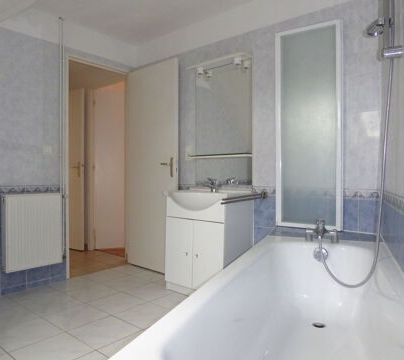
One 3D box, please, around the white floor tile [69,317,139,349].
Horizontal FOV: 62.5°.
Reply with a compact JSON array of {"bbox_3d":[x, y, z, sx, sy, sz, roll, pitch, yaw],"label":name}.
[{"bbox_3d":[-0.594,0.922,2.029,0.320,0.010,0.320,0,0,40],"label":"white floor tile"}]

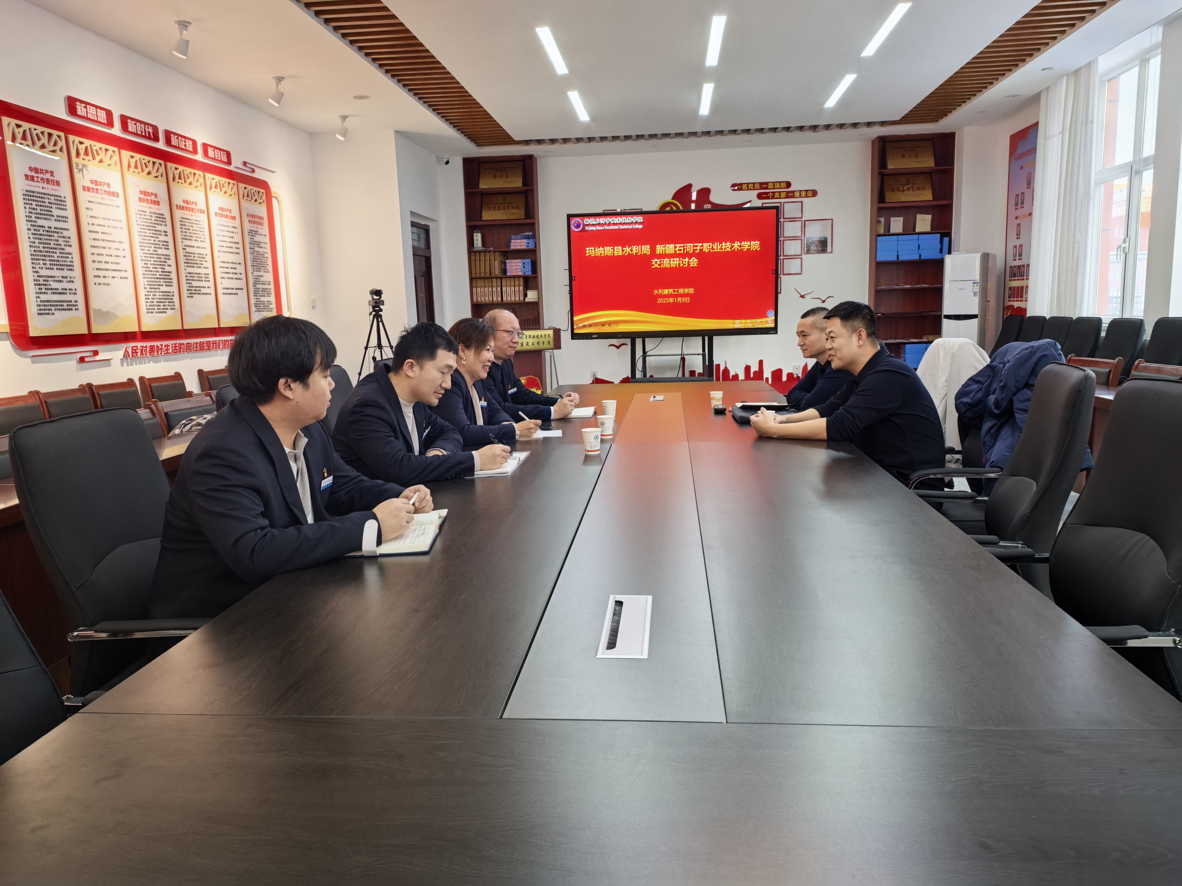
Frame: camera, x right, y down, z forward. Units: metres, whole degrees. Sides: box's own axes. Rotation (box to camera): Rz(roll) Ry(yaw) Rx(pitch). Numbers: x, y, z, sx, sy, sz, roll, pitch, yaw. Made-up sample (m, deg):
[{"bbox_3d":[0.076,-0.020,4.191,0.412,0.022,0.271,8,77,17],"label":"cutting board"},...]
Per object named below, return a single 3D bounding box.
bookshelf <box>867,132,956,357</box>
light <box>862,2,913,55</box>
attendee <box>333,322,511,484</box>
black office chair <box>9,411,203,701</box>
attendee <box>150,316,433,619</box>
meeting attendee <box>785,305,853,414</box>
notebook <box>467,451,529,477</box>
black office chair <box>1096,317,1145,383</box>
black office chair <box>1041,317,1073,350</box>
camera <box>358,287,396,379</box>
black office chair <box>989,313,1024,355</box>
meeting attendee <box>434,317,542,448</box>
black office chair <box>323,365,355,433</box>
[{"bbox_3d":[3.490,-1.804,9.018,0.779,2.975,0.340,-1,9,6],"label":"bookshelf"},{"bbox_3d":[2.140,-3.012,5.974,0.085,0.040,1.170,-1,9,6],"label":"light"},{"bbox_3d":[-0.591,0.226,2.746,0.740,1.235,0.600,-2,9,1],"label":"attendee"},{"bbox_3d":[-0.902,0.456,1.996,0.640,1.070,0.570,-1,9,6],"label":"black office chair"},{"bbox_3d":[-0.721,0.345,1.944,0.700,1.270,0.600,-2,9,-2],"label":"attendee"},{"bbox_3d":[1.228,-0.027,3.868,0.720,1.240,0.580,-1,9,3],"label":"meeting attendee"},{"bbox_3d":[-0.361,0.064,2.808,0.240,0.020,0.380,-1,9,6],"label":"notebook"},{"bbox_3d":[4.314,-0.546,7.101,0.620,1.020,0.580,-1,9,6],"label":"black office chair"},{"bbox_3d":[4.434,-0.750,8.309,0.620,1.020,0.580,-1,9,6],"label":"black office chair"},{"bbox_3d":[-1.868,-0.610,7.308,0.800,1.510,0.720,-5,10,-21],"label":"camera"},{"bbox_3d":[3.891,-0.711,8.197,0.640,1.060,0.560,-1,9,6],"label":"black office chair"},{"bbox_3d":[-0.515,0.112,3.429,0.700,1.260,0.500,1,10,17],"label":"meeting attendee"},{"bbox_3d":[-0.786,0.225,3.295,0.640,1.070,0.600,0,10,11],"label":"black office chair"}]

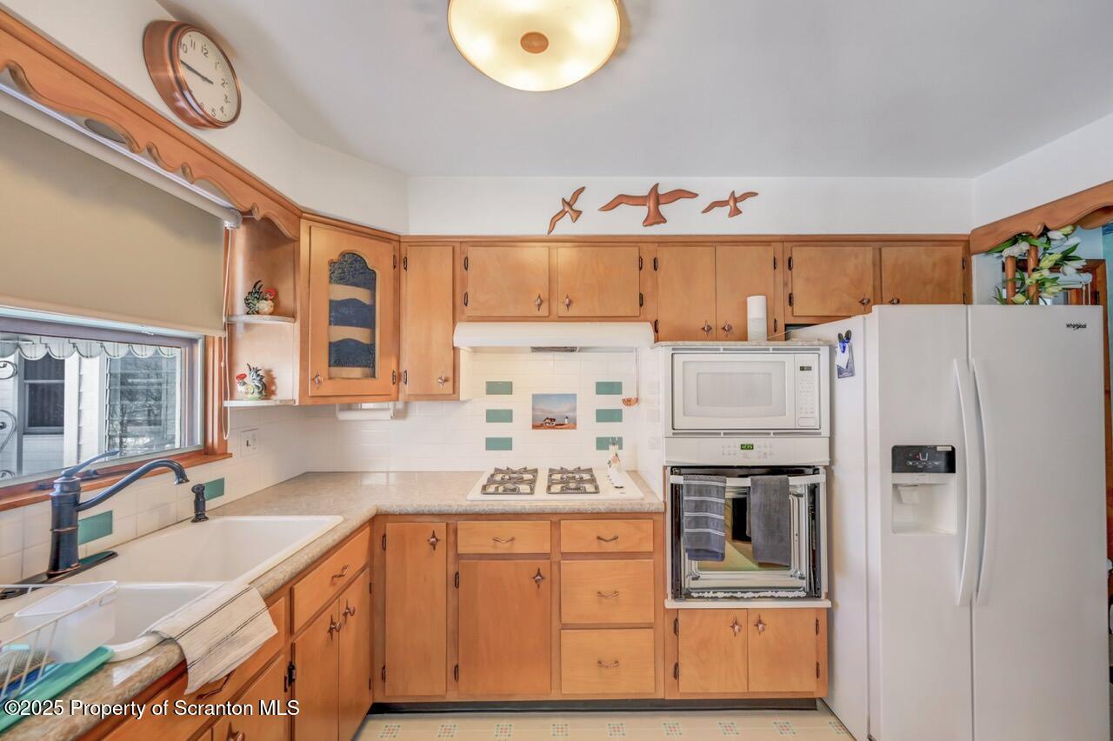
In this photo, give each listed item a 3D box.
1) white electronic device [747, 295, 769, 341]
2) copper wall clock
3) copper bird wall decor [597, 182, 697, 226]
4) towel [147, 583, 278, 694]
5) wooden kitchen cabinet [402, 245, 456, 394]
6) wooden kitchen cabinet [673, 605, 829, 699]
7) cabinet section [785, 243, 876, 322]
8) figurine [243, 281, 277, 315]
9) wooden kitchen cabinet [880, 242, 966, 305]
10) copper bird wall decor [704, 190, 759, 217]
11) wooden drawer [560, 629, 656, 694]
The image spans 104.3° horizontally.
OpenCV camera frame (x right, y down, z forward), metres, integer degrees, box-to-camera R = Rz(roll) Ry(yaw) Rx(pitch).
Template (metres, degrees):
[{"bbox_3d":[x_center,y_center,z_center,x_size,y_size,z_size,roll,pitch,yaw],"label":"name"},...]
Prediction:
[{"bbox_3d":[0.950,-0.235,2.050,0.084,0.232,0.084,0,0,0],"label":"white electronic device"},{"bbox_3d":[-0.966,-0.786,1.167,0.072,0.242,0.242,0,0,-1],"label":"copper wall clock"},{"bbox_3d":[0.445,-0.795,2.095,0.485,0.210,0.035,0,-1,0],"label":"copper bird wall decor"},{"bbox_3d":[-0.800,0.617,1.000,0.160,0.150,0.290,0,0,-1],"label":"towel"},{"bbox_3d":[-0.608,-0.237,2.226,0.273,0.753,0.330,0,-1,0],"label":"wooden kitchen cabinet"},{"bbox_3d":[0.776,1.157,2.063,0.654,0.368,0.600,0,-1,0],"label":"wooden kitchen cabinet"},{"bbox_3d":[1.323,-0.423,2.246,0.440,0.387,0.320,0,-1,0],"label":"cabinet section"},{"bbox_3d":[-1.162,-0.285,1.698,0.118,0.138,0.075,0,-1,14],"label":"figurine"},{"bbox_3d":[1.755,-0.425,2.245,0.408,0.372,0.330,0,0,-1],"label":"wooden kitchen cabinet"},{"bbox_3d":[0.831,-0.794,2.075,0.275,0.130,0.028,0,0,-1],"label":"copper bird wall decor"},{"bbox_3d":[0.213,1.203,1.985,0.387,0.270,0.400,0,0,-1],"label":"wooden drawer"}]

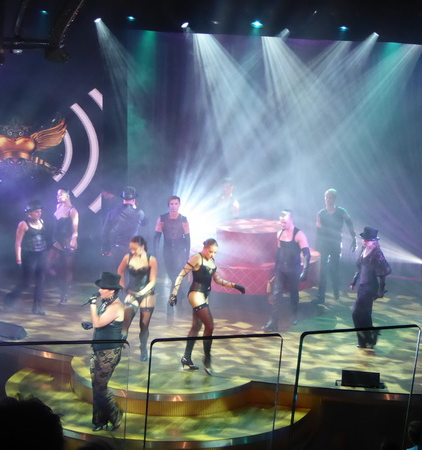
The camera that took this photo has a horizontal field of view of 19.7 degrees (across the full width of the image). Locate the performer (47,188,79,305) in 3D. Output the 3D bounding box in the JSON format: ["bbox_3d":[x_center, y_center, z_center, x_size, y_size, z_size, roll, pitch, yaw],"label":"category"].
[{"bbox_3d":[-2.273,0.334,18.618,0.450,1.790,0.420,11,14,38],"label":"performer"}]

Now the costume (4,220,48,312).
[{"bbox_3d":[-2.808,0.598,18.418,0.500,1.480,0.520,-6,14,-33],"label":"costume"}]

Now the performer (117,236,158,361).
[{"bbox_3d":[-0.941,0.941,16.010,0.540,1.650,0.480,5,11,18],"label":"performer"}]

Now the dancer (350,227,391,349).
[{"bbox_3d":[2.246,0.874,17.209,0.420,1.725,0.500,-8,15,-41],"label":"dancer"}]

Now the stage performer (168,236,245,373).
[{"bbox_3d":[-0.046,1.035,15.575,0.800,1.680,0.700,-9,15,-44],"label":"stage performer"}]

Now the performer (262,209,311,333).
[{"bbox_3d":[1.099,0.671,17.877,0.620,1.788,0.500,8,13,30],"label":"performer"}]

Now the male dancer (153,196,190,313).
[{"bbox_3d":[-0.559,0.528,17.834,0.540,1.810,0.420,2,11,0],"label":"male dancer"}]

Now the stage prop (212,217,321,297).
[{"bbox_3d":[0.765,0.473,20.990,2.280,0.930,2.280,2,11,2],"label":"stage prop"}]

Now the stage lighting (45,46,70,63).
[{"bbox_3d":[-1.518,-1.686,12.000,0.220,0.160,0.220,-2,12,-18],"label":"stage lighting"}]

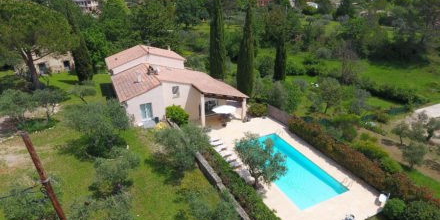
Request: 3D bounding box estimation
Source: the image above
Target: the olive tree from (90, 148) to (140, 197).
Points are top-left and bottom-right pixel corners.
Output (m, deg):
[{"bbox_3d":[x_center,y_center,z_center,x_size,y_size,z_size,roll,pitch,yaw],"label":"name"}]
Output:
[{"bbox_3d":[-8.223,5.117,20.358,3.650,3.950,3.650,0,27,0],"label":"olive tree"}]

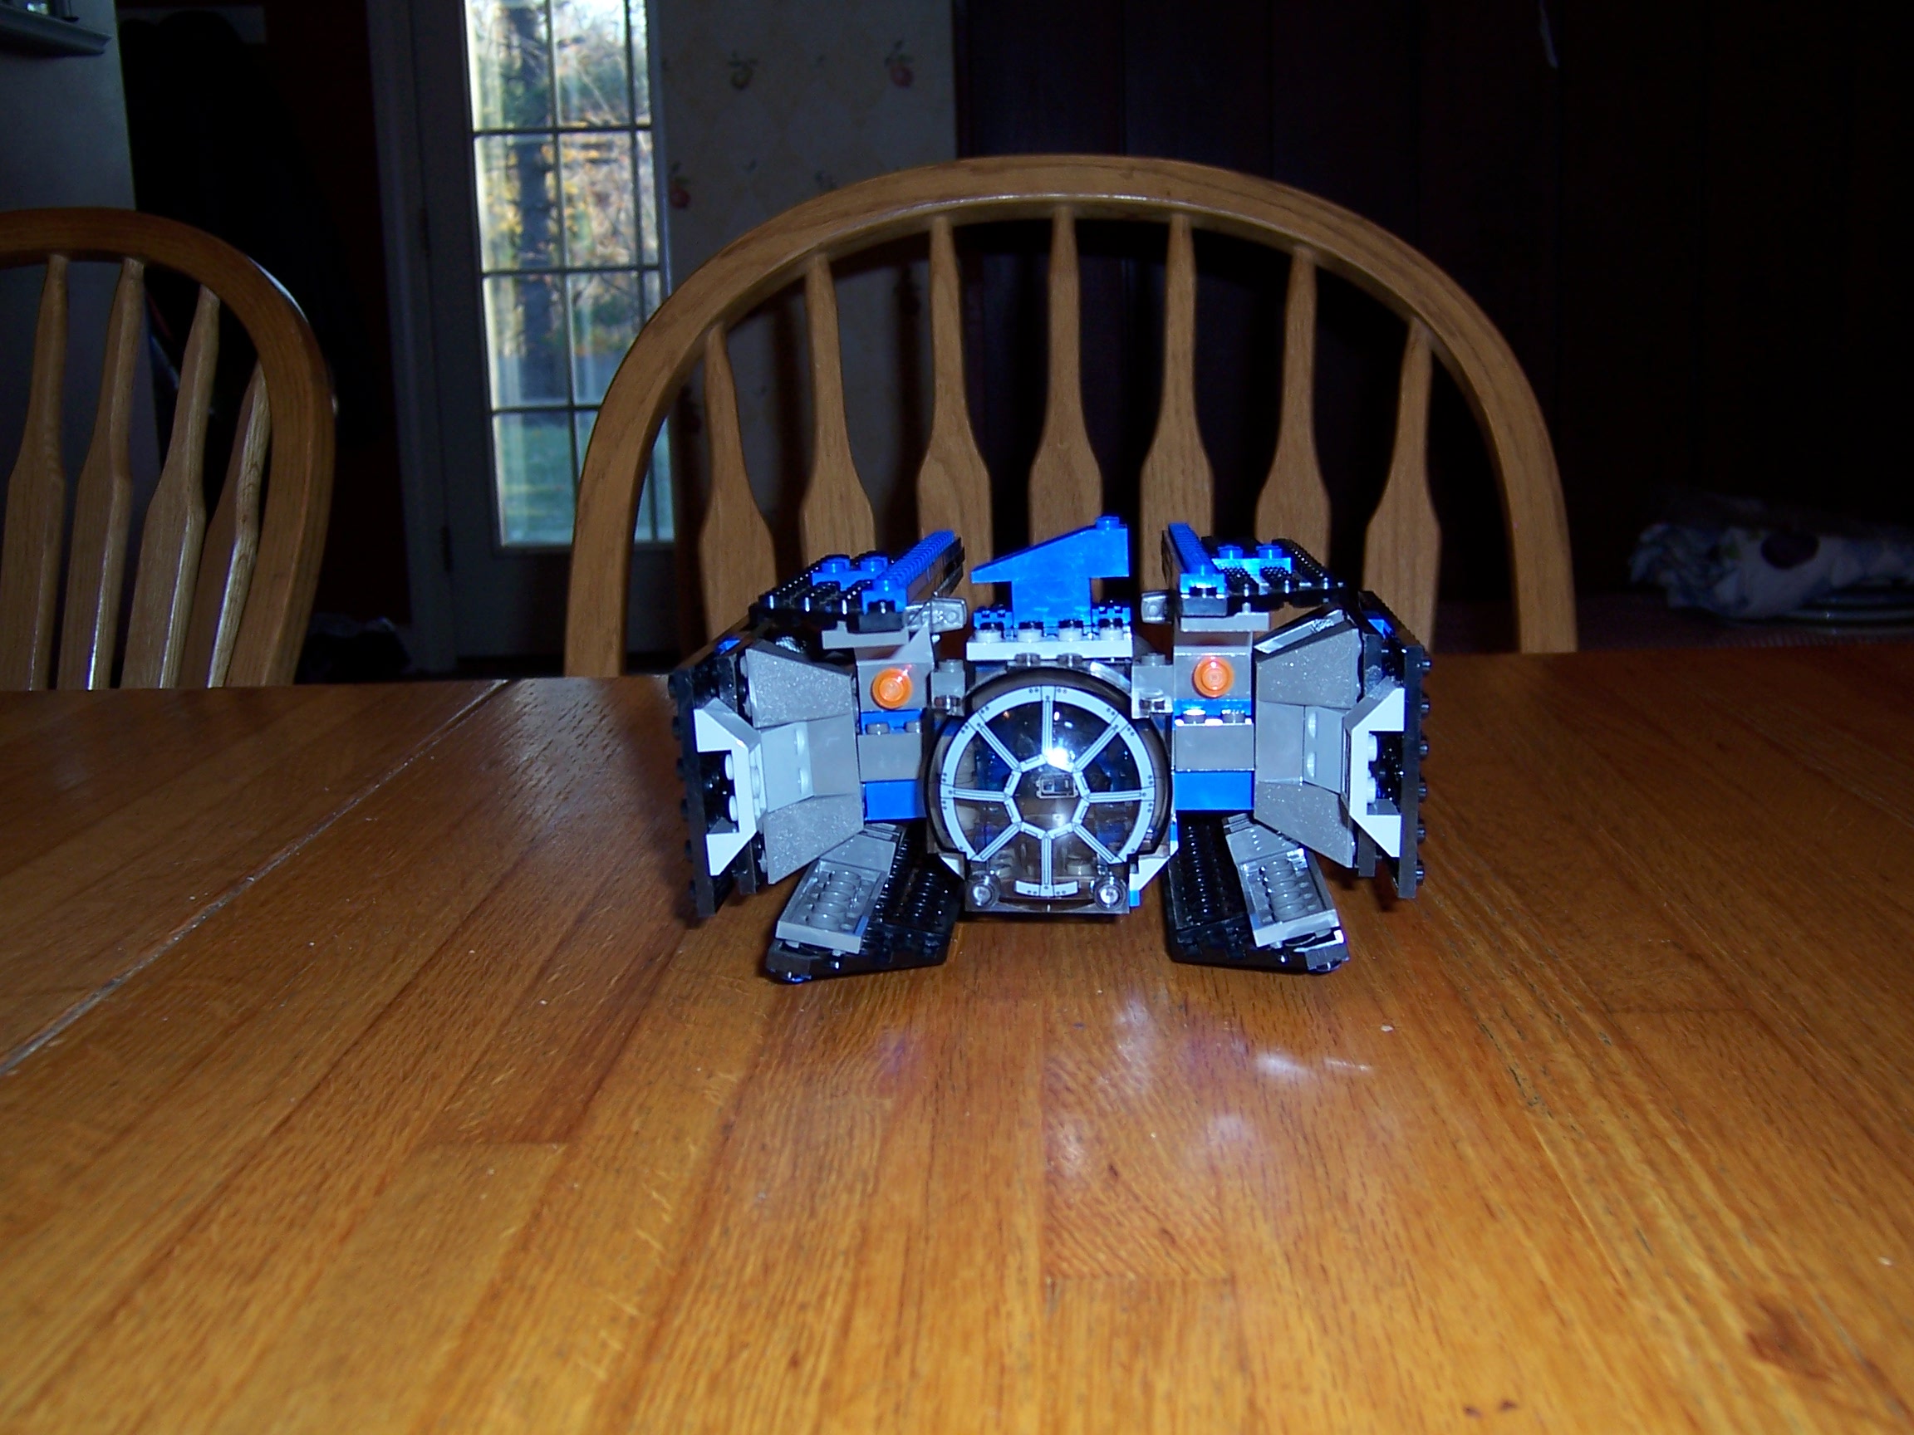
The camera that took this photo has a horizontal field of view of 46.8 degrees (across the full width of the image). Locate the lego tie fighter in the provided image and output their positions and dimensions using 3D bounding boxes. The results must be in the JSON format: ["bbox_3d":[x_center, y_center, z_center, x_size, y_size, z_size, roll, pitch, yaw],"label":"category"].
[{"bbox_3d":[0.019,-0.003,0.463,0.145,0.076,0.138,-1,11,4],"label":"lego tie fighter"}]

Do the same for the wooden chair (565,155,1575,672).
[{"bbox_3d":[0.022,0.250,0.855,0.470,0.935,0.520,0,11,9],"label":"wooden chair"}]

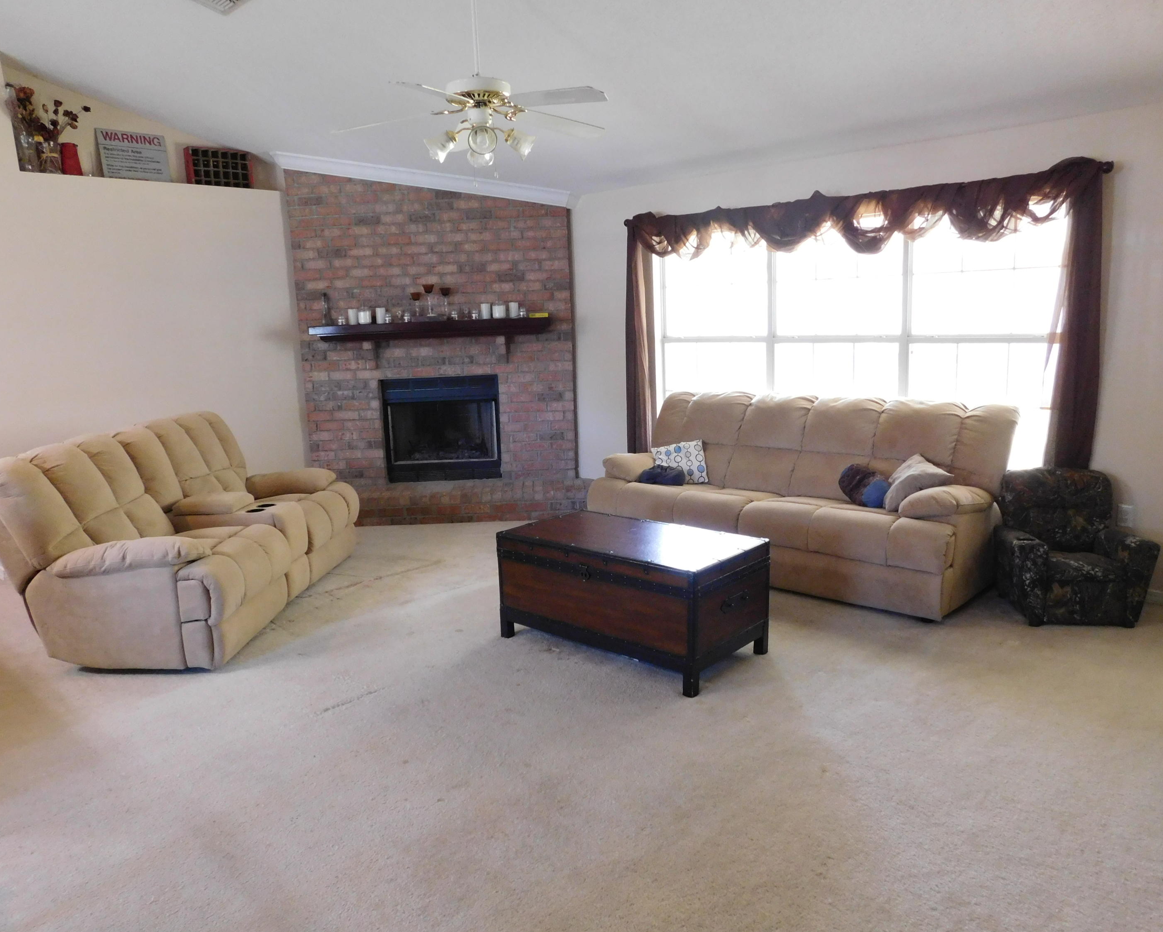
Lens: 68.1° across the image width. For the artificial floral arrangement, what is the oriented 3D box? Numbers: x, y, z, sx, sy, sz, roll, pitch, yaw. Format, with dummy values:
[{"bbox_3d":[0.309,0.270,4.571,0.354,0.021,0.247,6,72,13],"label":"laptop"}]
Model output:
[{"bbox_3d":[-3.377,-2.143,5.528,0.242,0.523,0.443,7,14,42],"label":"artificial floral arrangement"}]

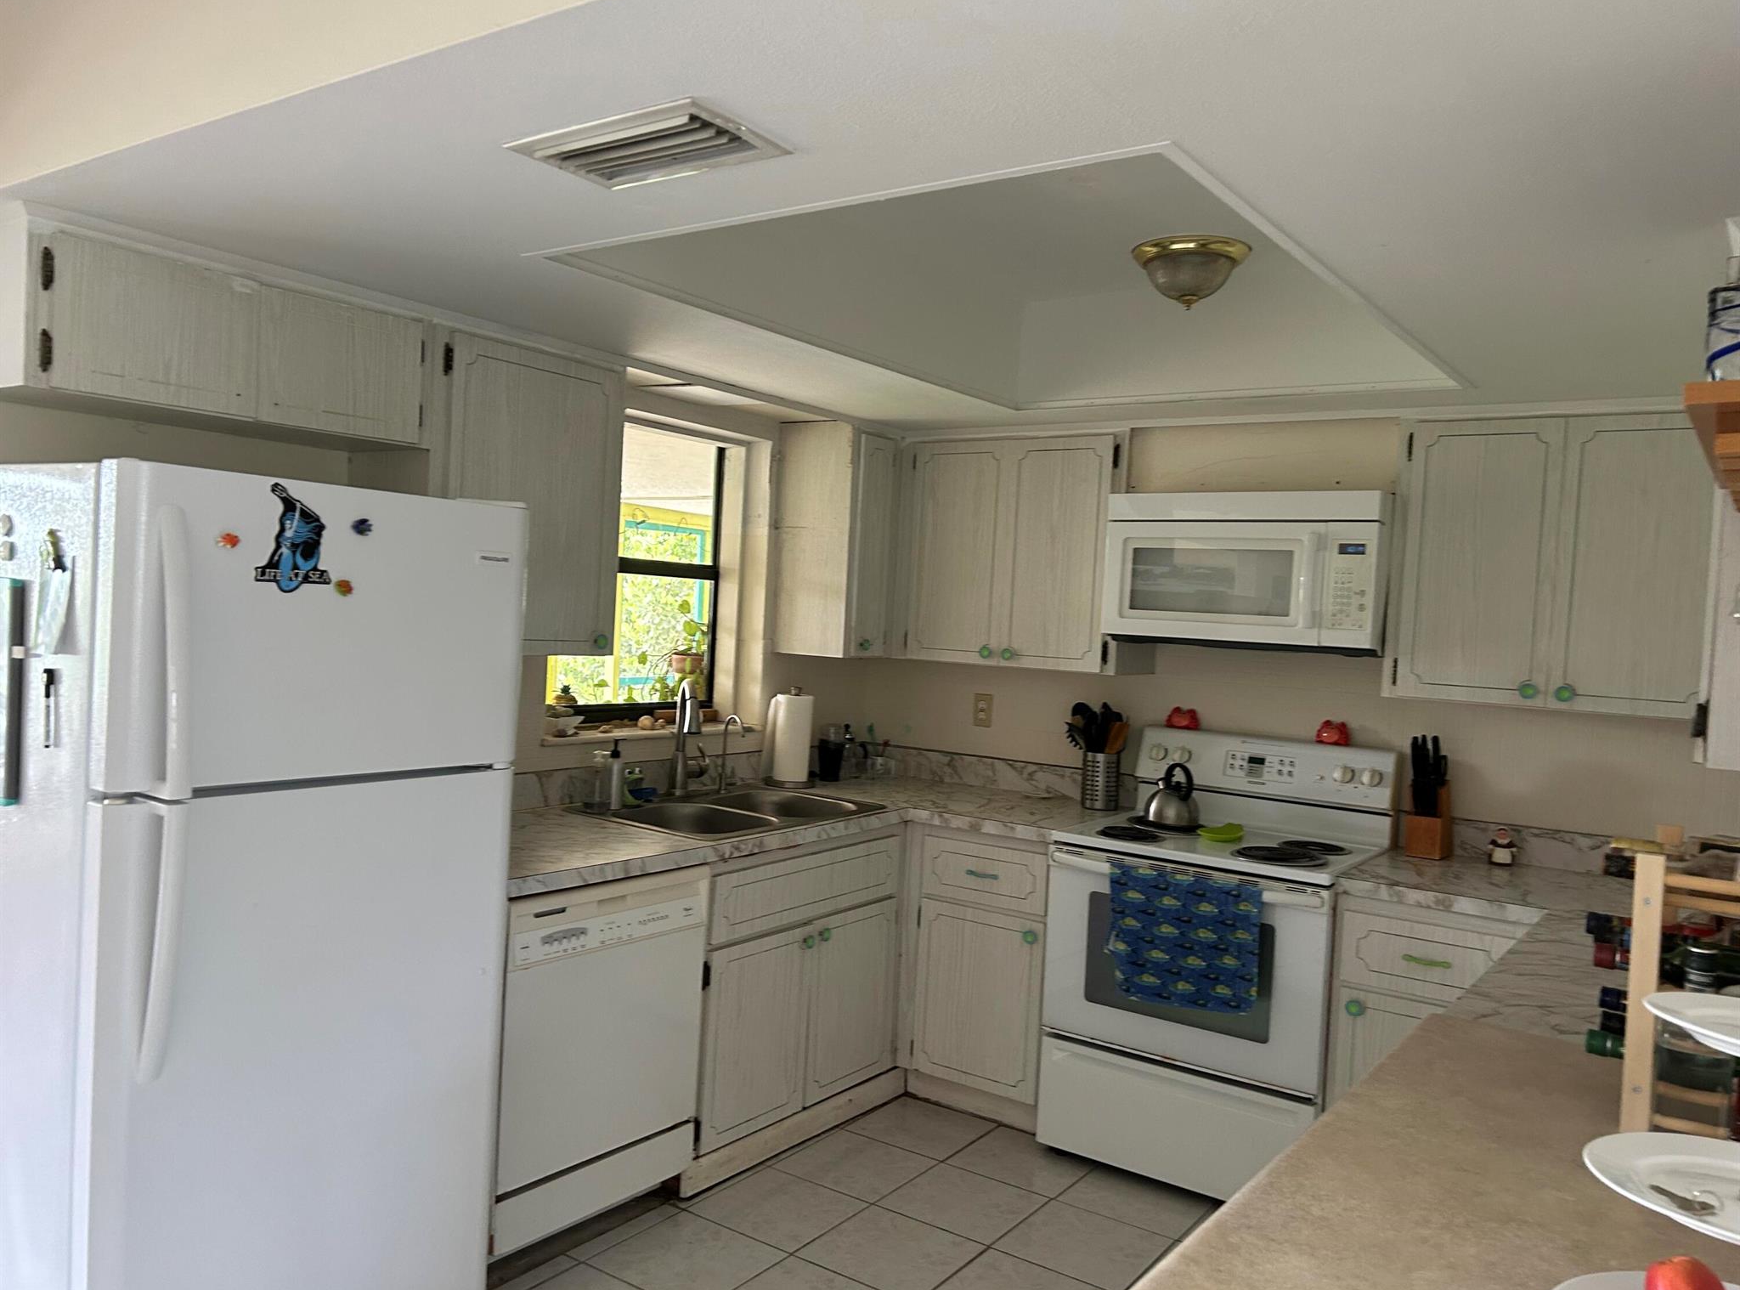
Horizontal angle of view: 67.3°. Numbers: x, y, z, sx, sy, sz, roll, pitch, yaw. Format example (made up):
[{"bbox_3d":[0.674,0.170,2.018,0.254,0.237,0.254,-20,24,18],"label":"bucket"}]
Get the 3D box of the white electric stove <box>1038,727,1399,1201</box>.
[{"bbox_3d":[0.971,0.866,3.639,0.760,1.181,0.670,4,2,36],"label":"white electric stove"}]

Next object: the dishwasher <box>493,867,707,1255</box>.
[{"bbox_3d":[-0.831,0.906,3.138,0.615,0.785,0.602,4,2,36],"label":"dishwasher"}]

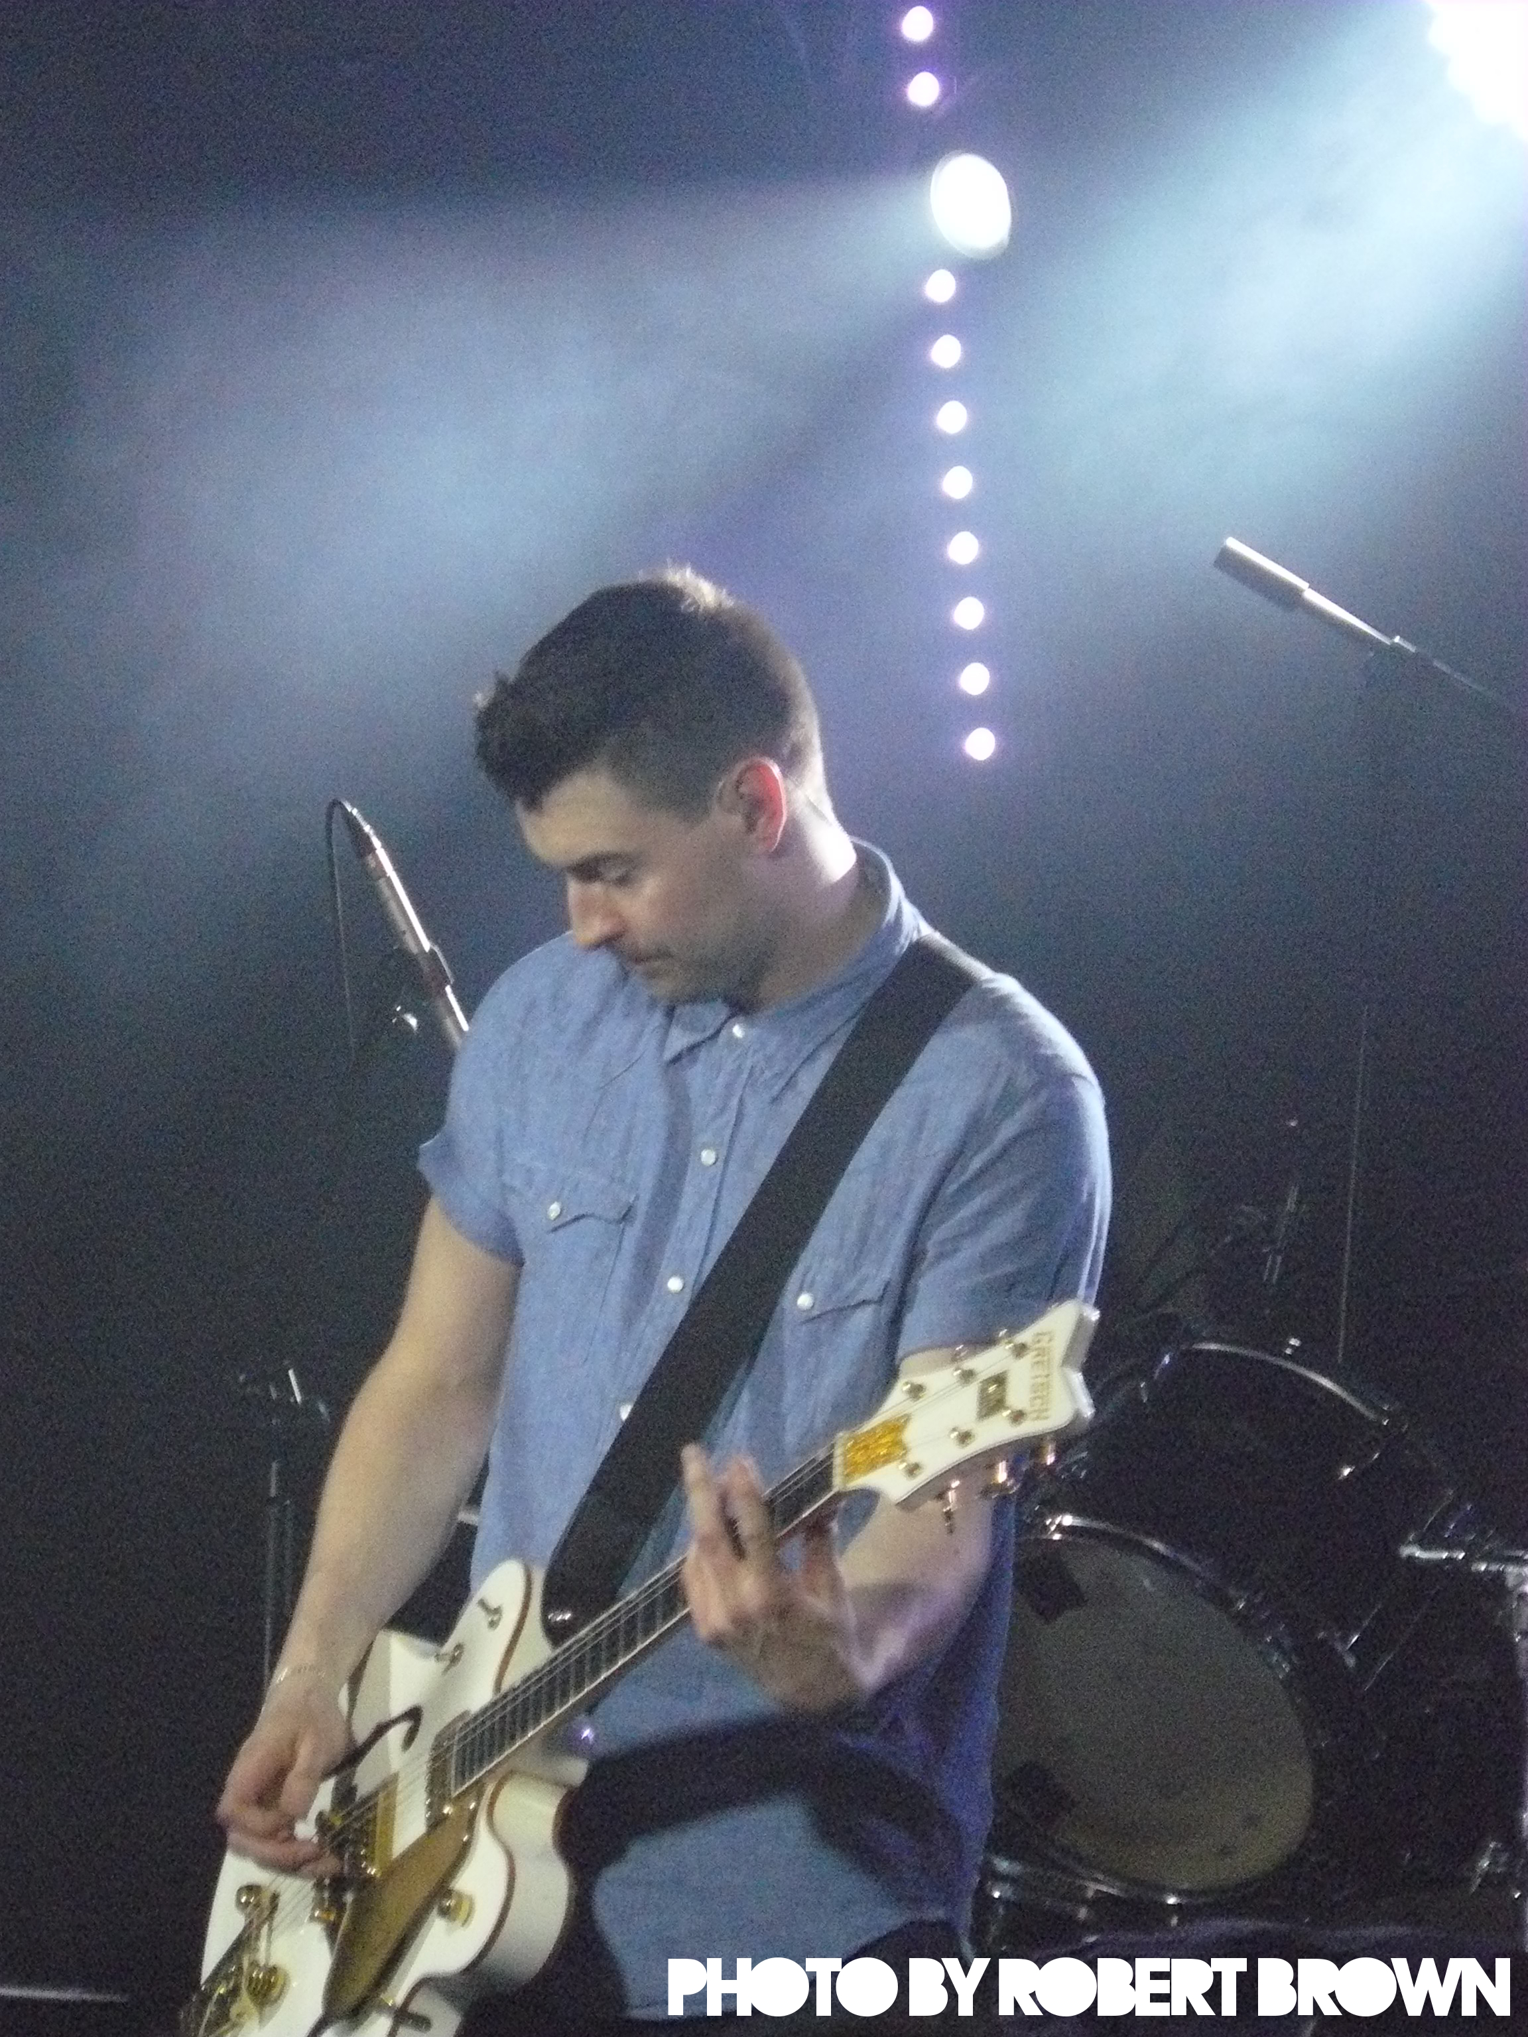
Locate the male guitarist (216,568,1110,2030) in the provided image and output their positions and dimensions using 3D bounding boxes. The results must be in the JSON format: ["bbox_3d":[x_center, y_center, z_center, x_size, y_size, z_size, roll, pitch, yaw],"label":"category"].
[{"bbox_3d":[-0.075,0.560,9.750,0.620,1.710,0.500,0,-4,37],"label":"male guitarist"}]

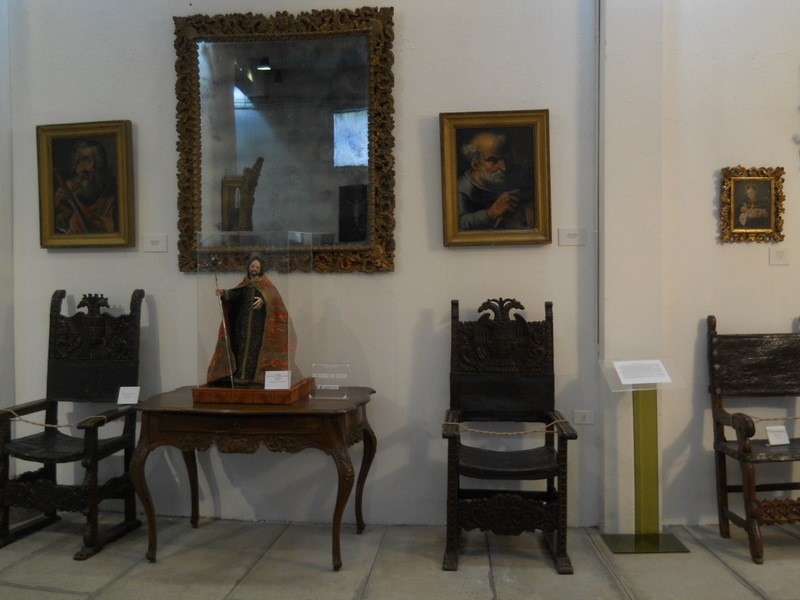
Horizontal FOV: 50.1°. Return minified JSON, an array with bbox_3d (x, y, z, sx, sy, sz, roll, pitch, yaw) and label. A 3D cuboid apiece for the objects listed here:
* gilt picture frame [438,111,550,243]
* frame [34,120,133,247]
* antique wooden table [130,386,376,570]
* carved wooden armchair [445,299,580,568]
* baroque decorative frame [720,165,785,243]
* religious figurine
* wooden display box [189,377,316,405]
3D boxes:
[{"bbox_3d":[0.523,-0.658,4.633,0.585,0.710,0.060,-1,2,7],"label":"gilt picture frame"},{"bbox_3d":[-1.828,-0.673,4.987,0.570,0.710,0.060,-1,2,12],"label":"frame"},{"bbox_3d":[-0.722,0.889,4.418,1.110,0.781,0.740,0,2,9],"label":"antique wooden table"},{"bbox_3d":[0.534,0.640,4.327,0.640,1.269,0.620,0,2,5],"label":"carved wooden armchair"},{"bbox_3d":[1.909,-0.520,4.632,0.335,0.420,0.050,0,2,3],"label":"baroque decorative frame"},{"bbox_3d":[-0.769,0.107,4.396,0.390,0.665,0.290,0,2,8],"label":"religious figurine"},{"bbox_3d":[-0.738,0.463,4.406,0.499,0.071,0.458,0,2,9],"label":"wooden display box"}]

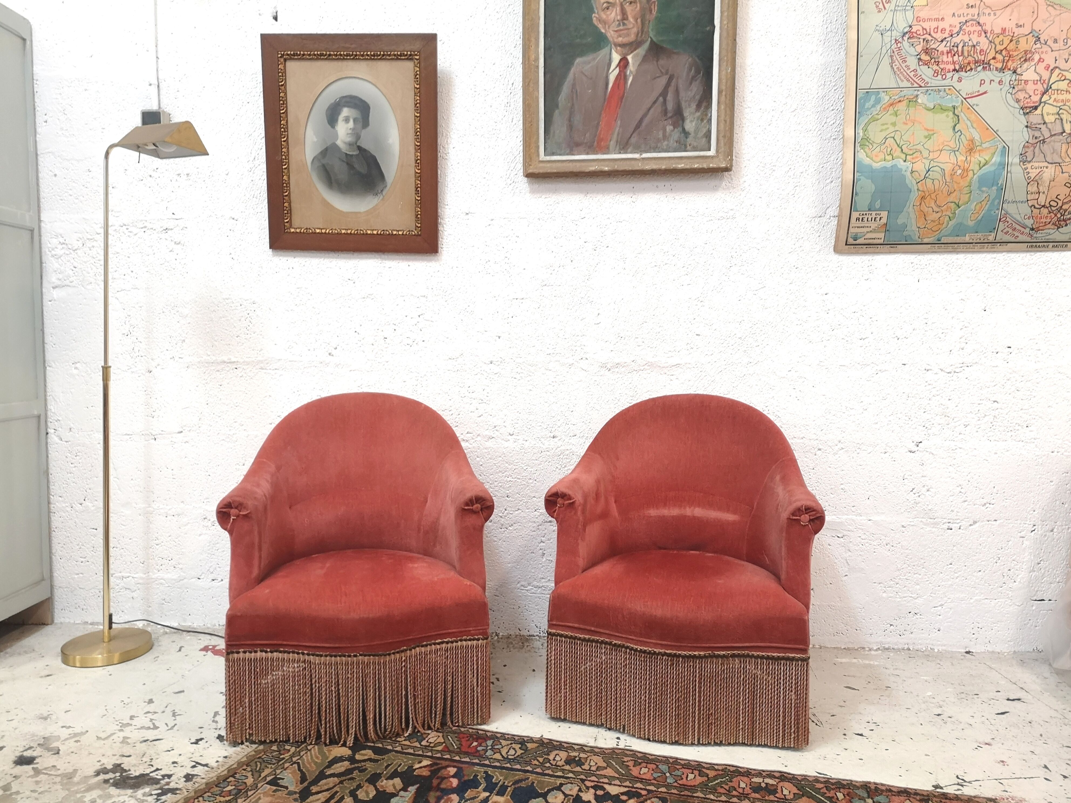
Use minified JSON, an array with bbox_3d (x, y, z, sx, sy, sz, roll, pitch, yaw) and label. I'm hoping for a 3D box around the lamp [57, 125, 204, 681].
[{"bbox_3d":[-1.143,-0.009,2.313,0.366,1.458,0.236,3,5,15],"label":"lamp"}]

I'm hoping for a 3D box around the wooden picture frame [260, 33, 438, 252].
[{"bbox_3d":[-0.513,-0.718,2.346,0.488,0.582,0.035,2,11,4],"label":"wooden picture frame"}]

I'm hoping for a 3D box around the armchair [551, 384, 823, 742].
[{"bbox_3d":[0.379,0.366,2.130,0.632,0.735,0.600,1,5,14],"label":"armchair"}]

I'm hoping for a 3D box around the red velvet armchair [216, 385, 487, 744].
[{"bbox_3d":[-0.431,0.366,2.138,0.632,0.735,0.600,-1,5,-7],"label":"red velvet armchair"}]

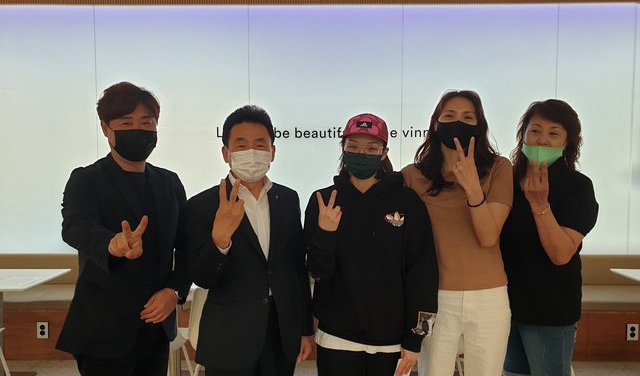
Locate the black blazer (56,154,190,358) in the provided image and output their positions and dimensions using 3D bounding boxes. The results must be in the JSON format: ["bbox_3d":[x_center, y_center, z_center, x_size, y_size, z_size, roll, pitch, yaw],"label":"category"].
[{"bbox_3d":[-0.655,0.224,1.620,0.480,0.680,0.380,-2,4,-24],"label":"black blazer"}]

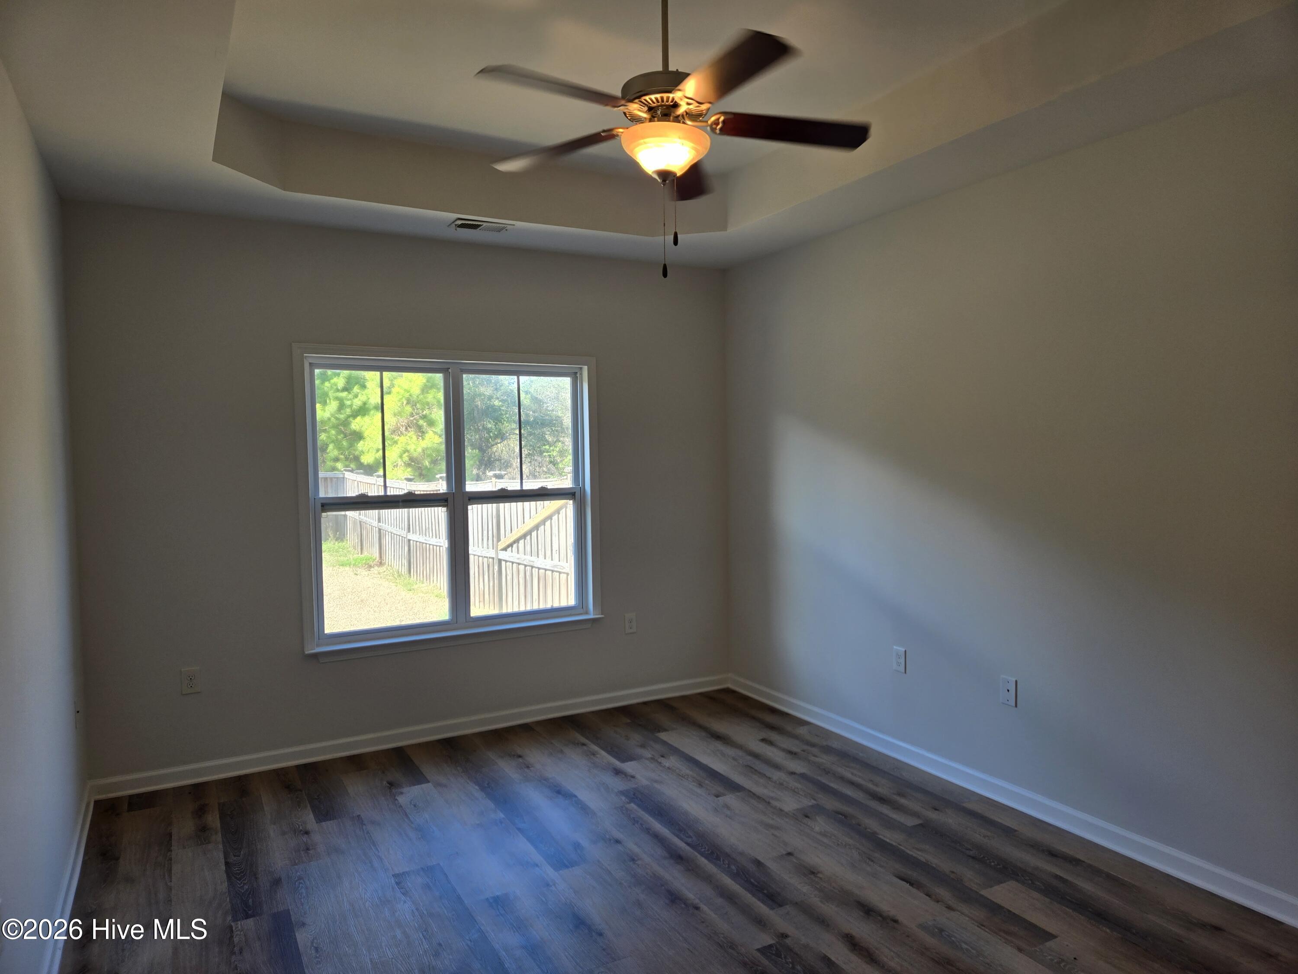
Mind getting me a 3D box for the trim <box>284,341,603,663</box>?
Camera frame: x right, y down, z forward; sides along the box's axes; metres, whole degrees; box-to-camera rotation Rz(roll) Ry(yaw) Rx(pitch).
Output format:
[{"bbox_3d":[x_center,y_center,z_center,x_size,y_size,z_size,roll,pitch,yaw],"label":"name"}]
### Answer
[{"bbox_3d":[-1.052,0.066,4.826,1.695,1.640,0.110,-2,3,-28],"label":"trim"}]

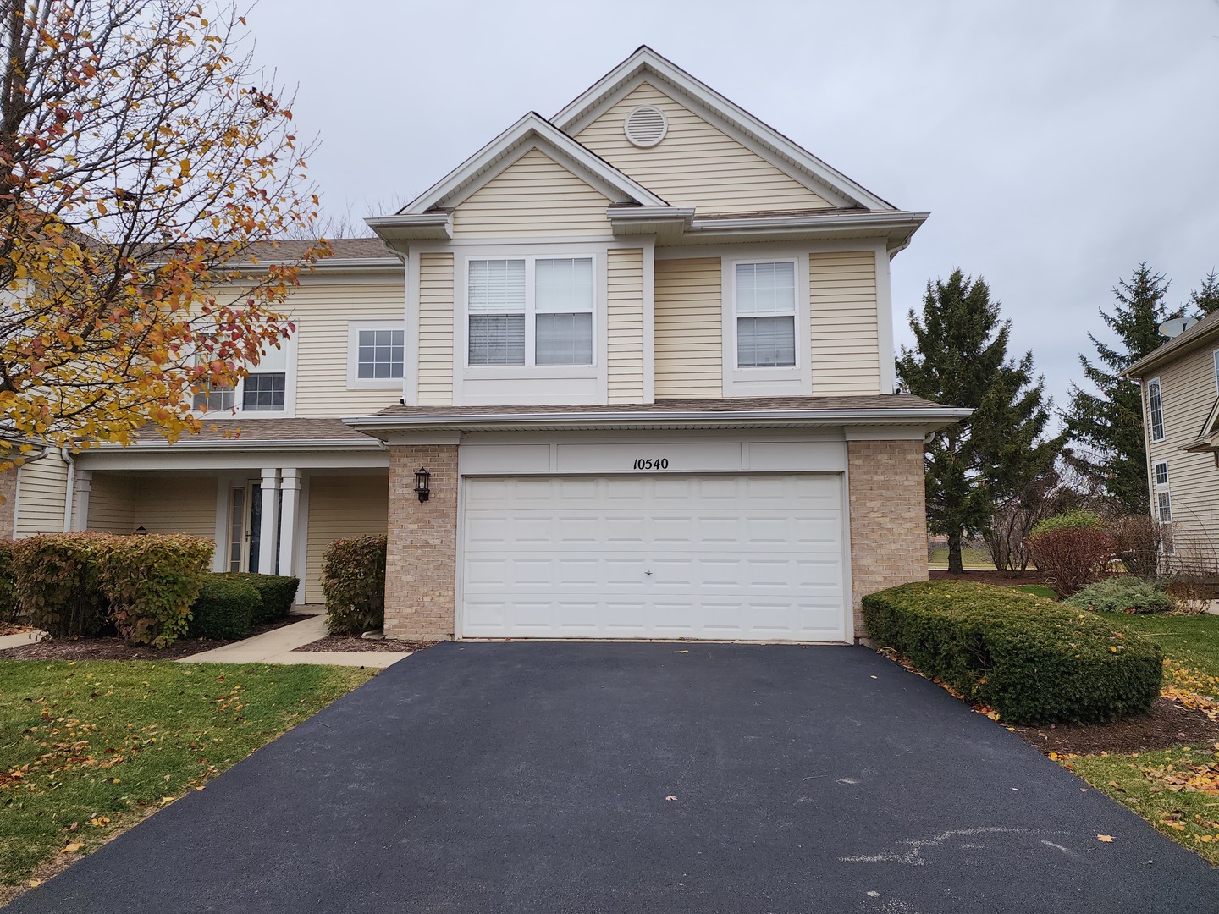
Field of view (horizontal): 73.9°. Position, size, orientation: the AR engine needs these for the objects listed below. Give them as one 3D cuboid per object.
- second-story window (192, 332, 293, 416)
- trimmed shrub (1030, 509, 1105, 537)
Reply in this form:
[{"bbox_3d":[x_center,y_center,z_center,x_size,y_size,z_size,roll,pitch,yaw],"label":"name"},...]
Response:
[{"bbox_3d":[-6.668,-1.510,14.646,1.950,1.540,0.120,-1,-7,5],"label":"second-story window"},{"bbox_3d":[9.853,1.857,17.472,1.520,1.404,1.520,-1,-7,5],"label":"trimmed shrub"}]

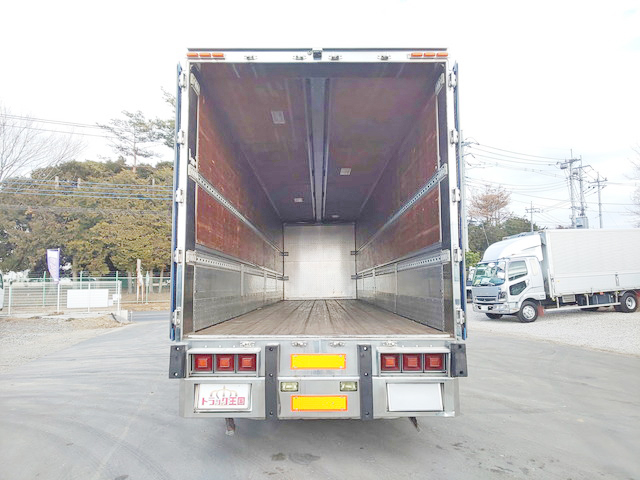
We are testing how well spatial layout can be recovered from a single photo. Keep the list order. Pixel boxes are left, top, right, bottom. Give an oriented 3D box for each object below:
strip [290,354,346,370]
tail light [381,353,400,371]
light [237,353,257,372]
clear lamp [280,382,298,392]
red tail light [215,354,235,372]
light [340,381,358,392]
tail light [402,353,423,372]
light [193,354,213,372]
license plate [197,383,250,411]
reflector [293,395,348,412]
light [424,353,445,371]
[{"bbox_3d":[-0.011,1.046,3.163,0.480,0.132,0.012,0,-7,0],"label":"strip"},{"bbox_3d":[0.613,1.053,3.182,0.163,0.158,0.060,0,-7,0],"label":"tail light"},{"bbox_3d":[-0.624,1.056,3.182,0.163,0.158,0.060,0,-7,0],"label":"light"},{"bbox_3d":[-0.254,1.248,3.137,0.148,0.079,0.045,0,-7,0],"label":"clear lamp"},{"bbox_3d":[-0.813,1.057,3.182,0.163,0.158,0.060,0,-7,0],"label":"red tail light"},{"bbox_3d":[0.248,1.246,3.138,0.148,0.079,0.045,0,-7,0],"label":"light"},{"bbox_3d":[0.799,1.052,3.182,0.163,0.158,0.060,0,-7,0],"label":"tail light"},{"bbox_3d":[-1.001,1.057,3.182,0.163,0.158,0.060,0,-7,0],"label":"light"},{"bbox_3d":[-0.829,1.349,3.195,0.435,0.220,0.015,0,-15,0],"label":"license plate"},{"bbox_3d":[-0.002,1.378,3.115,0.480,0.132,0.015,0,-6,0],"label":"reflector"},{"bbox_3d":[0.988,1.052,3.183,0.163,0.158,0.060,0,-7,0],"label":"light"}]

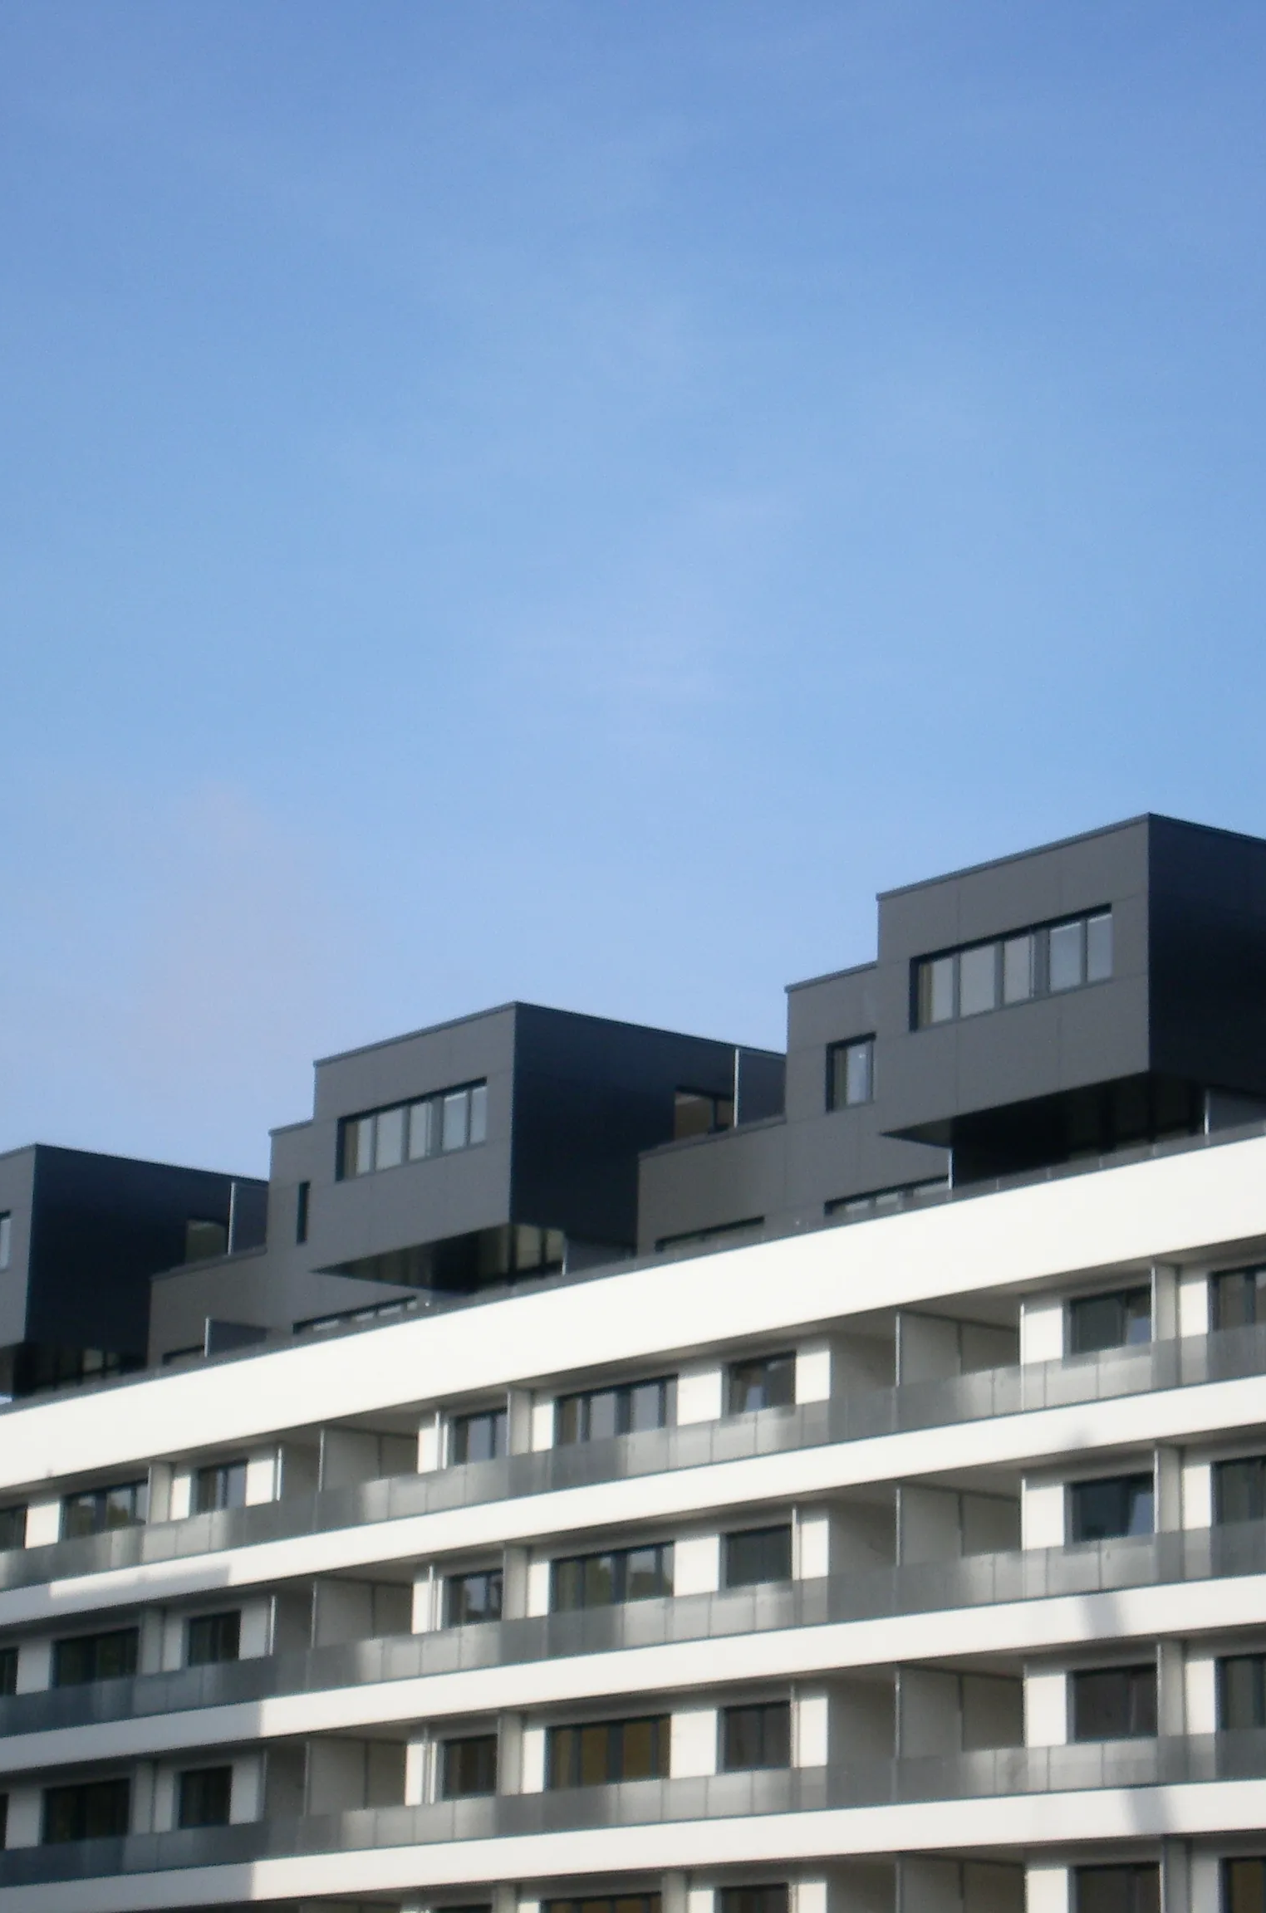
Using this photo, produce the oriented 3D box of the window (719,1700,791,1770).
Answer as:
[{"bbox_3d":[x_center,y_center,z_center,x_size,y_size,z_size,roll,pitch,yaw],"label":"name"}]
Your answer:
[{"bbox_3d":[2.048,13.105,83.952,0.150,1.108,1.929,12,-18,-36],"label":"window"}]

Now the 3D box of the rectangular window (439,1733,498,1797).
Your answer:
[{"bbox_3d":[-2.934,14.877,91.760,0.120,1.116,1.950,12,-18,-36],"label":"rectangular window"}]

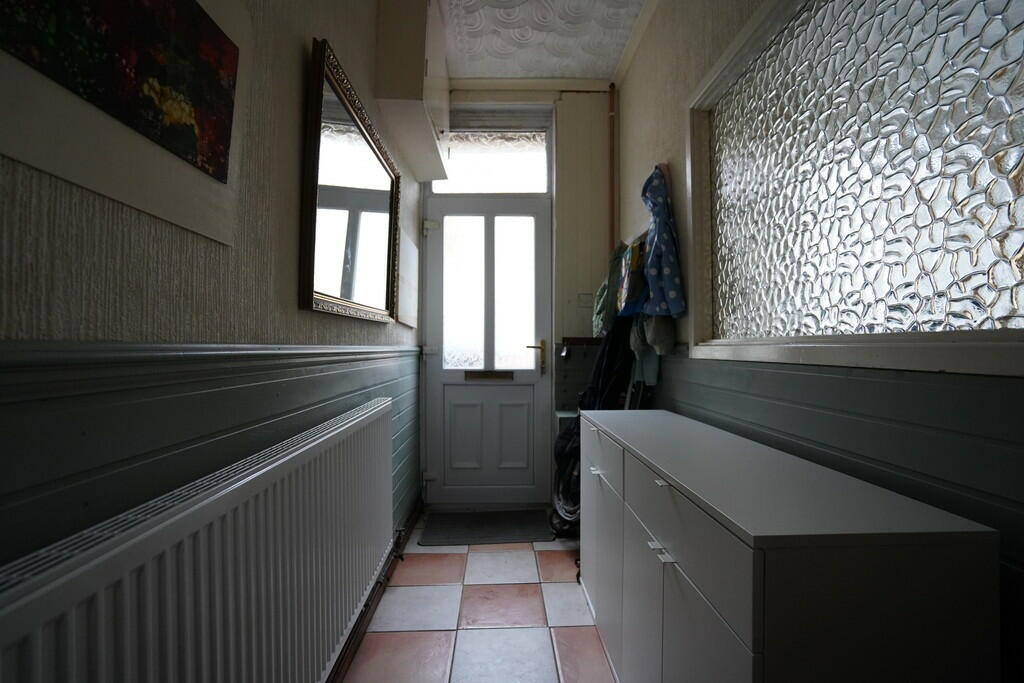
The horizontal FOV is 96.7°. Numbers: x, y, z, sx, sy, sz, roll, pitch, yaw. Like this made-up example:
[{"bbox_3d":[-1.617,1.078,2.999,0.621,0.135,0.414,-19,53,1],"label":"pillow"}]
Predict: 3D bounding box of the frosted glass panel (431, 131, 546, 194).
[{"bbox_3d":[-0.143,-1.151,2.963,0.745,0.400,0.030,0,-1,-1],"label":"frosted glass panel"}]

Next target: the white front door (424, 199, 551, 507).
[{"bbox_3d":[-0.152,0.059,2.955,0.830,1.960,0.060,0,-1,-1],"label":"white front door"}]

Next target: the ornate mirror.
[{"bbox_3d":[-0.545,-0.440,1.682,0.040,0.713,0.957,2,0,-2],"label":"ornate mirror"}]

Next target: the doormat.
[{"bbox_3d":[-0.135,1.084,2.667,0.748,0.012,0.447,0,-1,-5],"label":"doormat"}]

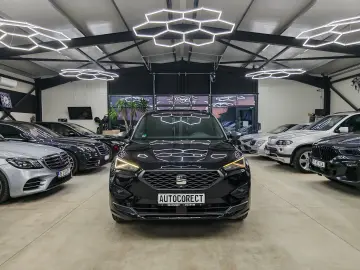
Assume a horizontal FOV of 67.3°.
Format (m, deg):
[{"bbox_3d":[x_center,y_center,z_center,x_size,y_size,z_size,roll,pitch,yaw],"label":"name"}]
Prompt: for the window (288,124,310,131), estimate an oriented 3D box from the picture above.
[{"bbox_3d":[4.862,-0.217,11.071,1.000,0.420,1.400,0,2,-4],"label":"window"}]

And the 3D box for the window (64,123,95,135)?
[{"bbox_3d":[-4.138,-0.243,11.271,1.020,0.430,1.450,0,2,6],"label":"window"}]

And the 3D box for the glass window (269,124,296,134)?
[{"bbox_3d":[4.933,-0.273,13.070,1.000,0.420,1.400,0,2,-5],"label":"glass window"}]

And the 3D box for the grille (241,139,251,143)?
[{"bbox_3d":[3.153,0.264,13.195,0.150,0.220,0.900,0,2,-7],"label":"grille"}]

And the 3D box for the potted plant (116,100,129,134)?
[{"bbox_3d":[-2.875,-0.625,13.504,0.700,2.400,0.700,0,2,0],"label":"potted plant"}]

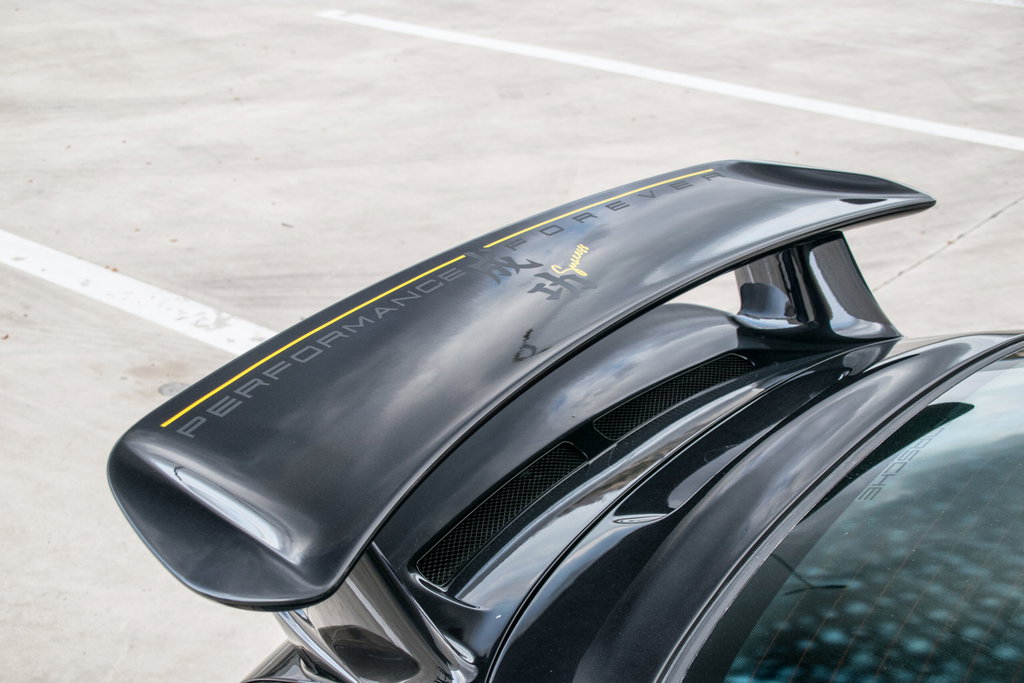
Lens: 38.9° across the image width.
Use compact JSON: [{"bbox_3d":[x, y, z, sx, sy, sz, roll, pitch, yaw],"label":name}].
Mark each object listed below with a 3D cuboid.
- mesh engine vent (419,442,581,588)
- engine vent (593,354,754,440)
[{"bbox_3d":[-0.006,0.189,1.654,0.055,0.030,0.320,29,34,20],"label":"mesh engine vent"},{"bbox_3d":[0.220,0.068,1.938,0.055,0.030,0.320,36,37,28],"label":"engine vent"}]

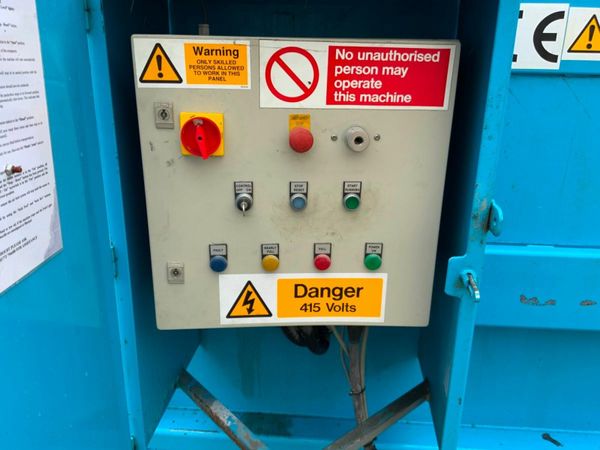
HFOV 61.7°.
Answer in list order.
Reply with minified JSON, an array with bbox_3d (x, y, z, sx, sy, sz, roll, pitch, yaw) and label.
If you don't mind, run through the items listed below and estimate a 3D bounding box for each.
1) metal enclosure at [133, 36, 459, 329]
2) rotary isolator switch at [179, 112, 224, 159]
[{"bbox_3d":[-0.011,-0.082,0.947,0.500,0.502,0.215,0,19,-3],"label":"metal enclosure"},{"bbox_3d":[-0.153,-0.139,0.785,0.066,0.067,0.038,0,19,-3],"label":"rotary isolator switch"}]

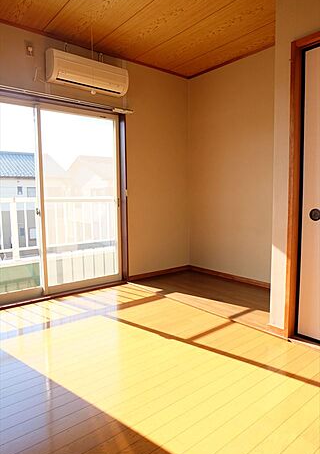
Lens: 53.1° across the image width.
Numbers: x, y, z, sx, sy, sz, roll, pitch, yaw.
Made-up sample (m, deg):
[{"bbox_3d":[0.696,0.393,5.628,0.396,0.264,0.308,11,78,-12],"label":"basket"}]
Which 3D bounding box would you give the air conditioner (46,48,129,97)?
[{"bbox_3d":[-0.658,-1.445,3.005,0.753,0.266,0.190,-5,7,-39],"label":"air conditioner"}]

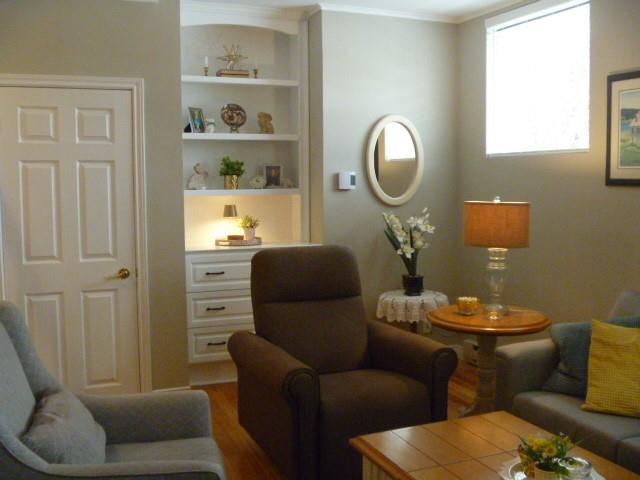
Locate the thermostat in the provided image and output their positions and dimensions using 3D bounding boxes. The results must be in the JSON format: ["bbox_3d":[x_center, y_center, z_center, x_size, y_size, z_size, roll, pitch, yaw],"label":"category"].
[{"bbox_3d":[0.205,-0.432,4.763,0.131,0.130,0.033,-2,5,-22],"label":"thermostat"}]

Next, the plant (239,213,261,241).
[{"bbox_3d":[-0.526,-0.091,4.840,0.150,0.200,0.140,-2,6,-23],"label":"plant"}]

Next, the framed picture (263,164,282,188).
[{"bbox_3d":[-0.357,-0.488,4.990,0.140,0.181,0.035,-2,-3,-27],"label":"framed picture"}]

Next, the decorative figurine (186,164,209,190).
[{"bbox_3d":[-0.893,-0.460,4.737,0.150,0.194,0.116,0,5,8],"label":"decorative figurine"}]

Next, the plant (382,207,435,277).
[{"bbox_3d":[0.639,0.054,4.650,0.360,0.580,0.280,0,5,0],"label":"plant"}]

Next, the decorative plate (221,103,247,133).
[{"bbox_3d":[-0.632,-0.891,4.760,0.185,0.215,0.100,-2,6,-23],"label":"decorative plate"}]

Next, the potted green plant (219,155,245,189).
[{"bbox_3d":[-0.649,-0.498,4.800,0.180,0.243,0.170,-2,6,-23],"label":"potted green plant"}]

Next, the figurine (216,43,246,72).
[{"bbox_3d":[-0.644,-1.338,4.750,0.225,0.197,0.170,-2,6,-23],"label":"figurine"}]

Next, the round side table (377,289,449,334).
[{"bbox_3d":[0.662,0.709,4.679,0.500,0.645,0.500,0,5,0],"label":"round side table"}]

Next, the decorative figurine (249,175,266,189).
[{"bbox_3d":[-0.472,-0.437,4.914,0.132,0.111,0.092,-1,5,-12],"label":"decorative figurine"}]

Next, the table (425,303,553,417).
[{"bbox_3d":[1.036,0.788,3.979,0.765,0.630,0.765,0,5,0],"label":"table"}]

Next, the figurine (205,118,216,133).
[{"bbox_3d":[-0.800,-0.835,4.745,0.079,0.102,0.071,-3,6,-32],"label":"figurine"}]

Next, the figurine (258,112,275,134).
[{"bbox_3d":[-0.406,-0.878,4.904,0.114,0.161,0.127,4,7,42],"label":"figurine"}]

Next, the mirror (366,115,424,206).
[{"bbox_3d":[0.577,-0.601,4.906,0.480,0.693,0.030,-2,5,-22],"label":"mirror"}]

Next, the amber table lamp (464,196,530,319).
[{"bbox_3d":[1.069,0.104,3.897,0.395,0.730,0.395,0,5,0],"label":"amber table lamp"}]

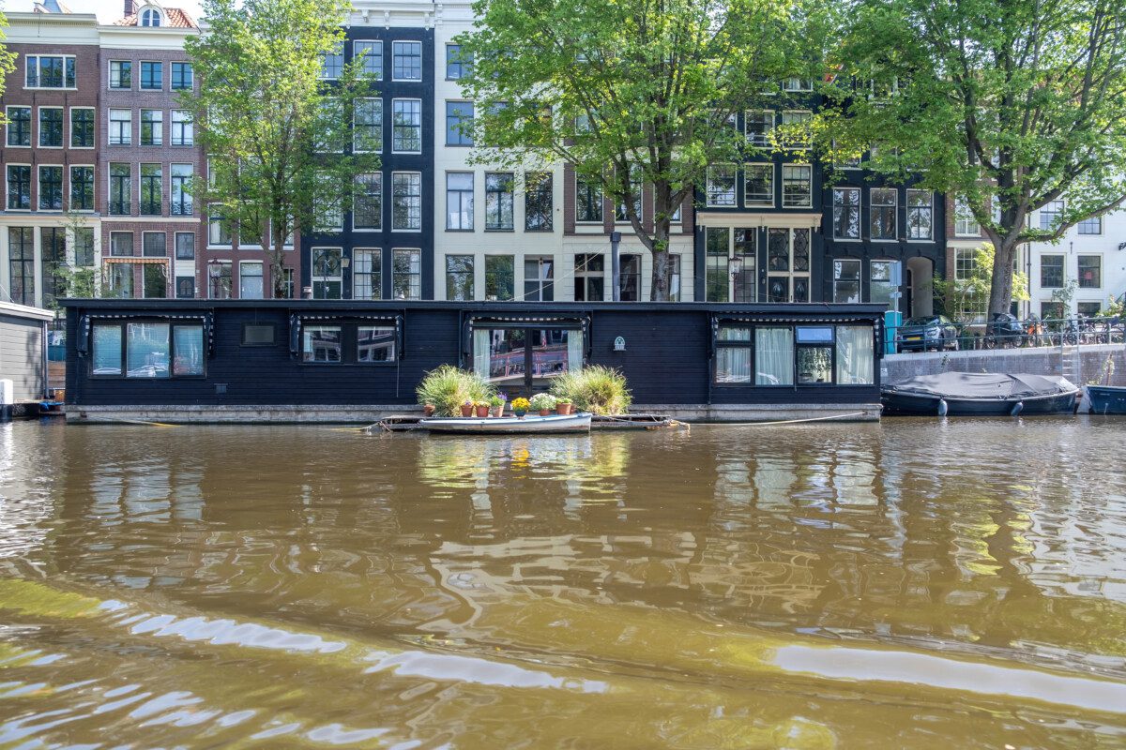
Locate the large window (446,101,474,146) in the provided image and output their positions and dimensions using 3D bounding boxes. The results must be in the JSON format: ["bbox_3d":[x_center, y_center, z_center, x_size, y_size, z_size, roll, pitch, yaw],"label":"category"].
[{"bbox_3d":[-4.577,-11.131,37.412,1.280,2.016,0.200,0,0,-3],"label":"large window"}]

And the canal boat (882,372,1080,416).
[{"bbox_3d":[12.600,0.555,26.500,6.600,1.330,2.250,0,0,-5],"label":"canal boat"}]

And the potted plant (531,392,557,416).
[{"bbox_3d":[-0.475,0.697,19.900,0.590,0.564,0.590,0,0,0],"label":"potted plant"}]

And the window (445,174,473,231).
[{"bbox_3d":[-4.929,-8.225,40.229,1.347,2.816,0.200,0,0,-3],"label":"window"}]

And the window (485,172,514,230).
[{"bbox_3d":[-2.813,-7.731,37.504,1.334,2.667,0.200,0,0,-3],"label":"window"}]

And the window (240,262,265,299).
[{"bbox_3d":[-14.601,-4.411,39.697,1.193,1.985,0.200,0,0,-3],"label":"window"}]

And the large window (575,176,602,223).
[{"bbox_3d":[1.274,-8.543,40.570,1.391,2.525,0.200,0,0,-3],"label":"large window"}]

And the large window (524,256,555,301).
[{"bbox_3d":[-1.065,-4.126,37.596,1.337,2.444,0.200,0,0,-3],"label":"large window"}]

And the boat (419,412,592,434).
[{"bbox_3d":[-1.230,0.985,18.250,3.680,0.470,1.250,0,0,-4],"label":"boat"}]

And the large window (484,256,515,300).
[{"bbox_3d":[-3.025,-4.493,40.334,1.414,2.488,0.200,0,0,-3],"label":"large window"}]

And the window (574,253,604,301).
[{"bbox_3d":[1.285,-4.576,40.571,1.413,2.525,0.200,0,0,-3],"label":"window"}]

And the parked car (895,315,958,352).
[{"bbox_3d":[14.197,-1.567,32.800,1.700,1.460,3.750,0,0,36],"label":"parked car"}]

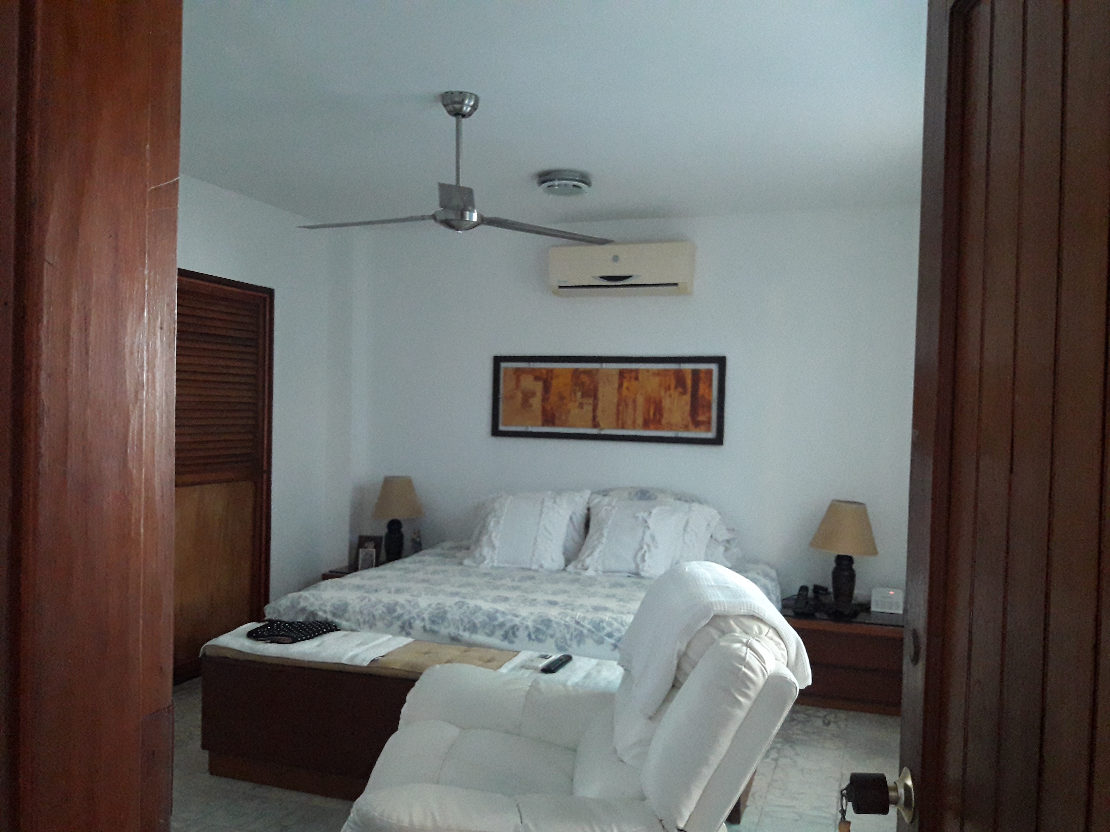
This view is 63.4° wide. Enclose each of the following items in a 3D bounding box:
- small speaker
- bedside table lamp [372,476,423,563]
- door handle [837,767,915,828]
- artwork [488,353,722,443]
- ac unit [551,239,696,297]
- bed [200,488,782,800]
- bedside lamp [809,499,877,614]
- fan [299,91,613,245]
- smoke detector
[{"bbox_3d":[1.710,0.942,4.625,0.156,0.123,0.065,2,1,17],"label":"small speaker"},{"bbox_3d":[-0.938,0.644,5.317,0.318,0.564,0.318,2,1,17],"label":"bedside table lamp"},{"bbox_3d":[0.387,0.459,1.080,0.084,0.072,0.070,2,1,8],"label":"door handle"},{"bbox_3d":[0.285,-0.100,5.144,1.357,0.480,0.030,2,1,17],"label":"artwork"},{"bbox_3d":[0.386,-0.803,5.015,0.817,0.282,0.200,2,1,17],"label":"ac unit"},{"bbox_3d":[-0.032,0.888,4.108,2.025,0.969,2.225,2,1,17],"label":"bed"},{"bbox_3d":[1.475,0.717,4.579,0.327,0.564,0.327,2,1,17],"label":"bedside lamp"},{"bbox_3d":[-0.408,-0.870,3.102,1.200,0.465,1.200,2,1,17],"label":"fan"},{"bbox_3d":[0.046,-1.082,4.165,0.251,0.066,0.251,1,1,0],"label":"smoke detector"}]

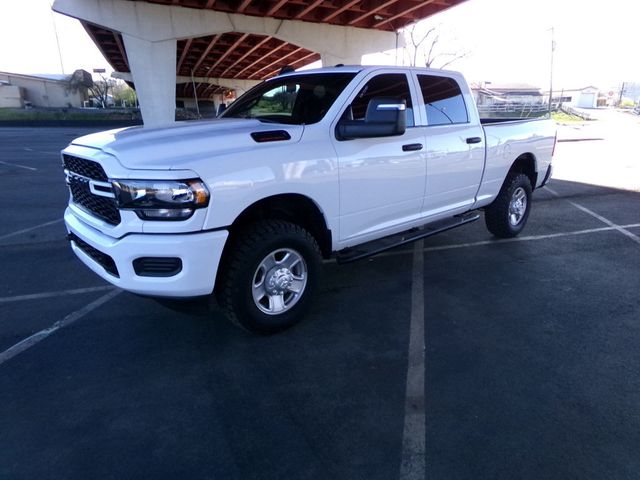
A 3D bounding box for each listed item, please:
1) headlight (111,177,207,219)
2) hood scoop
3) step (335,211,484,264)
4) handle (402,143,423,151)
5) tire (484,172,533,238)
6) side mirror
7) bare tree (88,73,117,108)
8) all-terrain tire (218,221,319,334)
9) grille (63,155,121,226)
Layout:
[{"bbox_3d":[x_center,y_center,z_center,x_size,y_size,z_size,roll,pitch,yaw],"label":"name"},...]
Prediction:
[{"bbox_3d":[-0.998,-0.258,2.807,0.430,0.230,0.410,-15,21,-40],"label":"headlight"},{"bbox_3d":[-0.357,-0.750,3.186,0.320,0.085,0.080,-15,21,-40],"label":"hood scoop"},{"bbox_3d":[0.940,-0.068,4.341,2.180,0.095,0.190,-15,21,-40],"label":"step"},{"bbox_3d":[0.833,-0.834,4.005,0.270,0.065,0.060,-15,21,-40],"label":"handle"},{"bbox_3d":[2.469,-0.451,5.780,0.840,0.840,0.280,-15,21,-40],"label":"tire"},{"bbox_3d":[0.374,-0.906,3.327,0.330,0.300,0.400,-15,21,-40],"label":"side mirror"},{"bbox_3d":[-26.961,-18.532,55.000,3.500,4.300,3.300,-8,17,-24],"label":"bare tree"},{"bbox_3d":[-0.361,0.288,3.367,0.840,0.840,0.280,-15,21,-40],"label":"all-terrain tire"},{"bbox_3d":[-1.667,-0.380,3.176,0.130,0.420,1.140,-15,21,-40],"label":"grille"}]

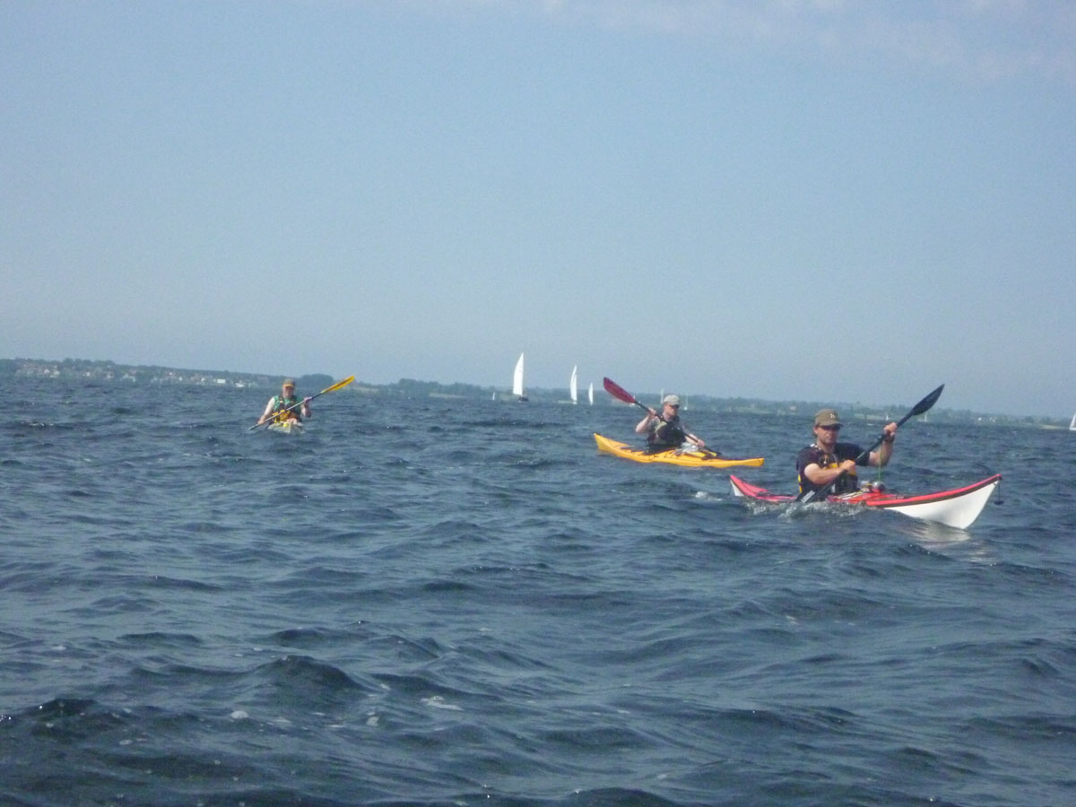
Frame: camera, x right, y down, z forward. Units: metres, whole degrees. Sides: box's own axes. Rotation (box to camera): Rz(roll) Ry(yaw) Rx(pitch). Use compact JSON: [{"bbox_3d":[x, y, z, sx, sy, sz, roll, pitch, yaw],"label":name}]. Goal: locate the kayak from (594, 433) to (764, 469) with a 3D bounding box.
[{"bbox_3d":[1.505,0.660,28.005,0.580,0.390,5.000,3,2,-19],"label":"kayak"}]

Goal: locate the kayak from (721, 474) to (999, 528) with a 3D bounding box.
[{"bbox_3d":[2.263,0.744,18.294,0.550,0.460,5.250,3,-2,-14],"label":"kayak"}]

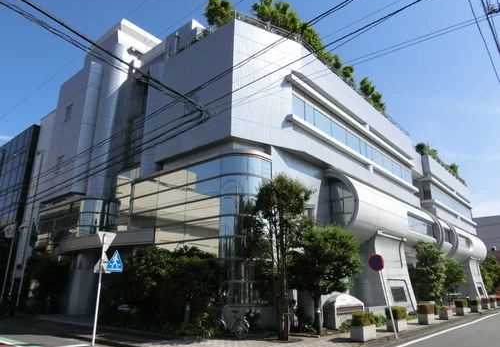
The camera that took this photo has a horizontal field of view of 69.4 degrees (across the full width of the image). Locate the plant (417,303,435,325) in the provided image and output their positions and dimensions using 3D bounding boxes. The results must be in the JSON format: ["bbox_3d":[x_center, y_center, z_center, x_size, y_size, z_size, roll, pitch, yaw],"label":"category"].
[{"bbox_3d":[8.477,6.750,17.412,0.450,0.908,1.040,-14,-23,39],"label":"plant"}]

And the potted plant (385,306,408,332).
[{"bbox_3d":[5.805,5.811,14.477,0.580,0.930,0.980,-14,-22,39],"label":"potted plant"}]

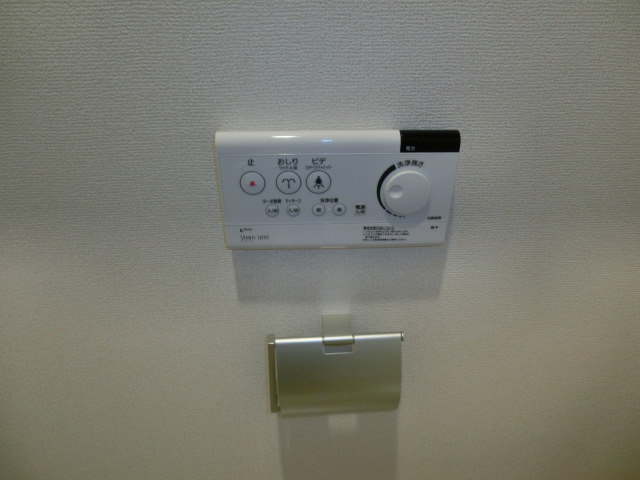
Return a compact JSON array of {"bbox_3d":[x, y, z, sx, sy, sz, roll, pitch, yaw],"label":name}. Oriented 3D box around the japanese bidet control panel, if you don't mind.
[{"bbox_3d":[0.019,-0.051,0.458,0.236,0.124,0.028,-1,28,-2],"label":"japanese bidet control panel"}]

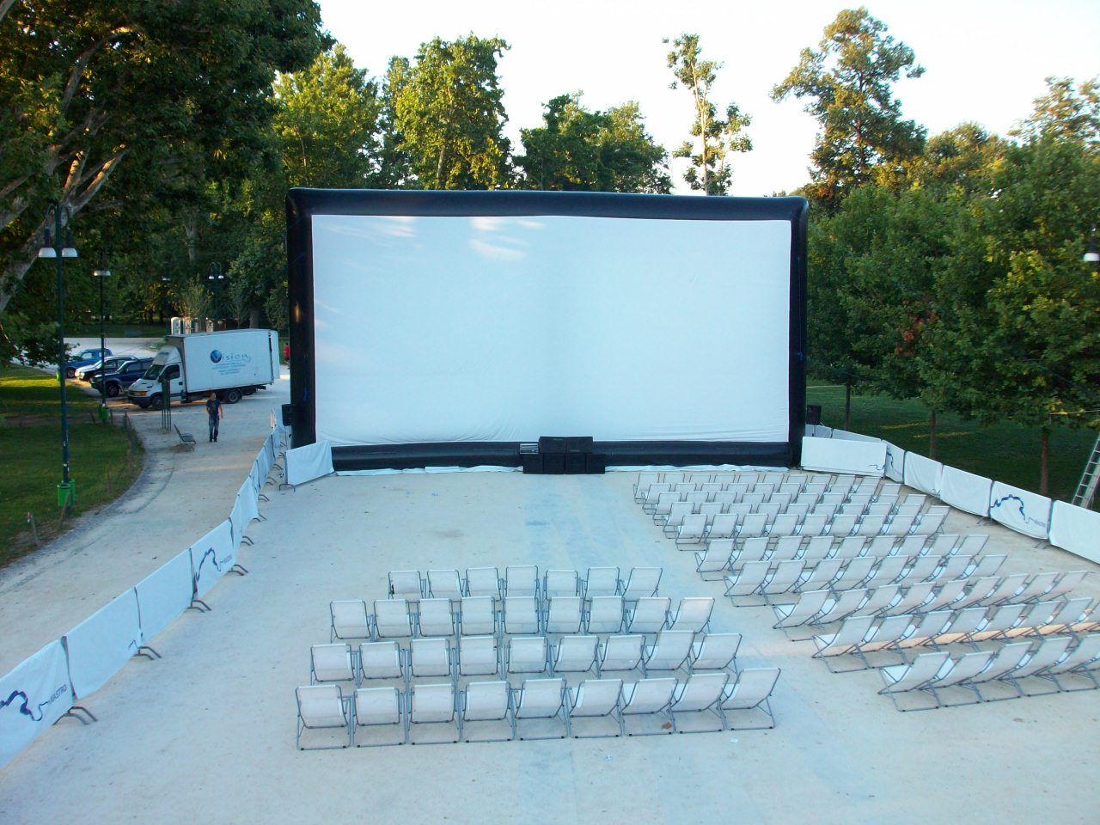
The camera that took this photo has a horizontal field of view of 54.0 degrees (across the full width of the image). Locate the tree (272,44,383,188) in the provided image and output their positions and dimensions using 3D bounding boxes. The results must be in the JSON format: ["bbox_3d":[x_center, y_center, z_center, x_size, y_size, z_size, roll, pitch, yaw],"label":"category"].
[{"bbox_3d":[-17.622,-16.685,86.712,10.500,24.840,10.500,-1,6,-11],"label":"tree"}]

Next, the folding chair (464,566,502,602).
[{"bbox_3d":[-1.158,3.053,19.077,0.636,0.843,0.905,0,7,-1],"label":"folding chair"}]

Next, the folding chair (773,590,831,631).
[{"bbox_3d":[3.897,3.070,16.798,0.615,0.819,0.849,-2,6,-17],"label":"folding chair"}]

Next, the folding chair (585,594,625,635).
[{"bbox_3d":[0.823,3.022,16.004,0.600,0.802,0.874,0,6,-2],"label":"folding chair"}]

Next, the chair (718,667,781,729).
[{"bbox_3d":[2.482,3.477,13.565,0.621,0.878,0.962,-1,6,-8],"label":"chair"}]

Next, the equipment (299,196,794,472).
[{"bbox_3d":[0.061,-2.492,33.442,15.950,8.500,1.200,0,6,-3],"label":"equipment"}]

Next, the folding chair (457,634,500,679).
[{"bbox_3d":[-1.012,3.485,15.396,0.636,0.852,0.893,0,7,-4],"label":"folding chair"}]

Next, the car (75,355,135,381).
[{"bbox_3d":[-27.547,-2.796,68.399,4.350,1.500,1.740,-6,9,-45],"label":"car"}]

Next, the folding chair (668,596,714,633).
[{"bbox_3d":[2.093,3.025,15.976,0.600,0.802,0.874,-1,6,-5],"label":"folding chair"}]

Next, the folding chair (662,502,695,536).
[{"bbox_3d":[2.900,2.350,24.192,0.640,0.868,0.949,-1,7,-5],"label":"folding chair"}]

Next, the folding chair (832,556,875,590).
[{"bbox_3d":[5.530,2.970,19.806,0.625,0.830,0.890,-1,7,-15],"label":"folding chair"}]

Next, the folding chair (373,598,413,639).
[{"bbox_3d":[-2.473,3.274,17.106,0.636,0.857,0.887,0,7,-4],"label":"folding chair"}]

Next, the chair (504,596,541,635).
[{"bbox_3d":[-0.452,3.225,17.050,0.625,0.841,0.890,0,7,-2],"label":"chair"}]

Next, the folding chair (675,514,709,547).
[{"bbox_3d":[3.065,2.540,23.373,0.625,0.827,0.890,0,7,-3],"label":"folding chair"}]

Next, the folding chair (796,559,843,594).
[{"bbox_3d":[4.702,2.867,18.945,0.617,0.795,0.881,-2,7,-19],"label":"folding chair"}]

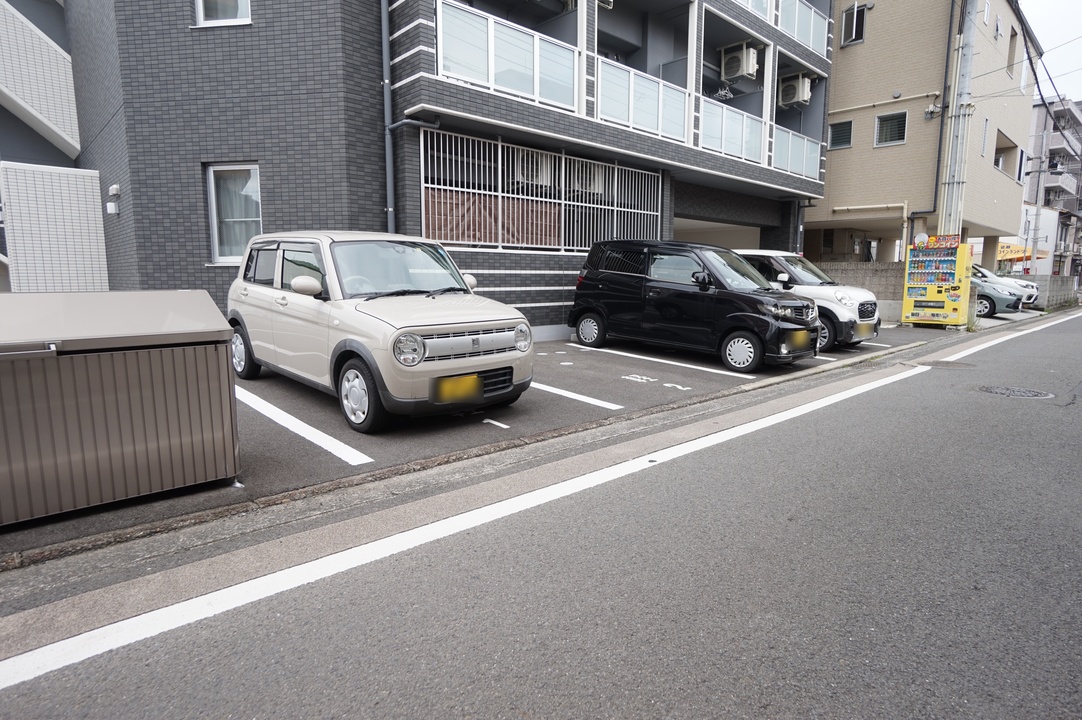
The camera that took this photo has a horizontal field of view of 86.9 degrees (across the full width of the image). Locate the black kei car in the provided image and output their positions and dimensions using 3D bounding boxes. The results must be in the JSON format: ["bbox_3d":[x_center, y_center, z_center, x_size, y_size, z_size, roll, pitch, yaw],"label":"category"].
[{"bbox_3d":[2.206,-0.879,8.285,3.395,1.630,1.490,11,15,42],"label":"black kei car"}]

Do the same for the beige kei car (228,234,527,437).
[{"bbox_3d":[-1.657,-0.436,5.393,3.395,1.525,1.490,11,14,43],"label":"beige kei car"}]

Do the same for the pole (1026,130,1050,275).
[{"bbox_3d":[25.454,-7.250,29.152,0.360,8.600,0.360,-7,10,-41],"label":"pole"}]

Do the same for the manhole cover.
[{"bbox_3d":[5.203,0.367,6.268,0.660,0.040,0.660,-7,10,-41],"label":"manhole cover"}]

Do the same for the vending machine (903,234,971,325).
[{"bbox_3d":[9.454,-1.897,13.591,0.730,2.086,1.150,-7,11,-43],"label":"vending machine"}]

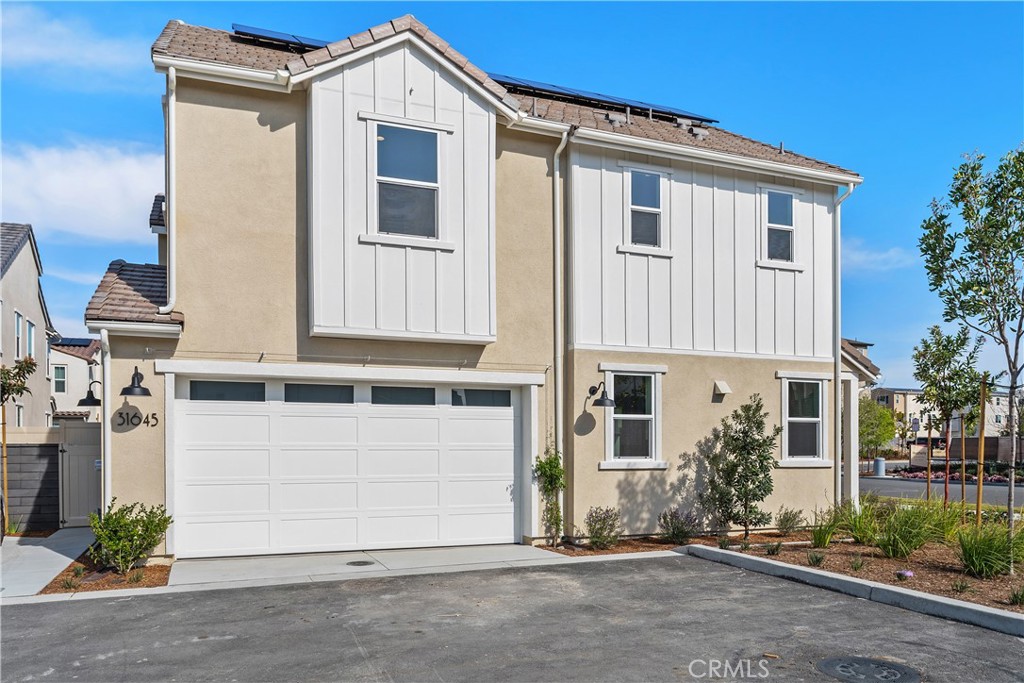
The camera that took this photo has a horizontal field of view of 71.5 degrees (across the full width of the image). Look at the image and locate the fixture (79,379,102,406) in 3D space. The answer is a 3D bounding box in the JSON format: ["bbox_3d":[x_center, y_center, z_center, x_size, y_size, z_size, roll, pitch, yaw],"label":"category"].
[{"bbox_3d":[-6.079,0.774,10.431,0.500,0.370,0.340,1,-3,-20],"label":"fixture"}]

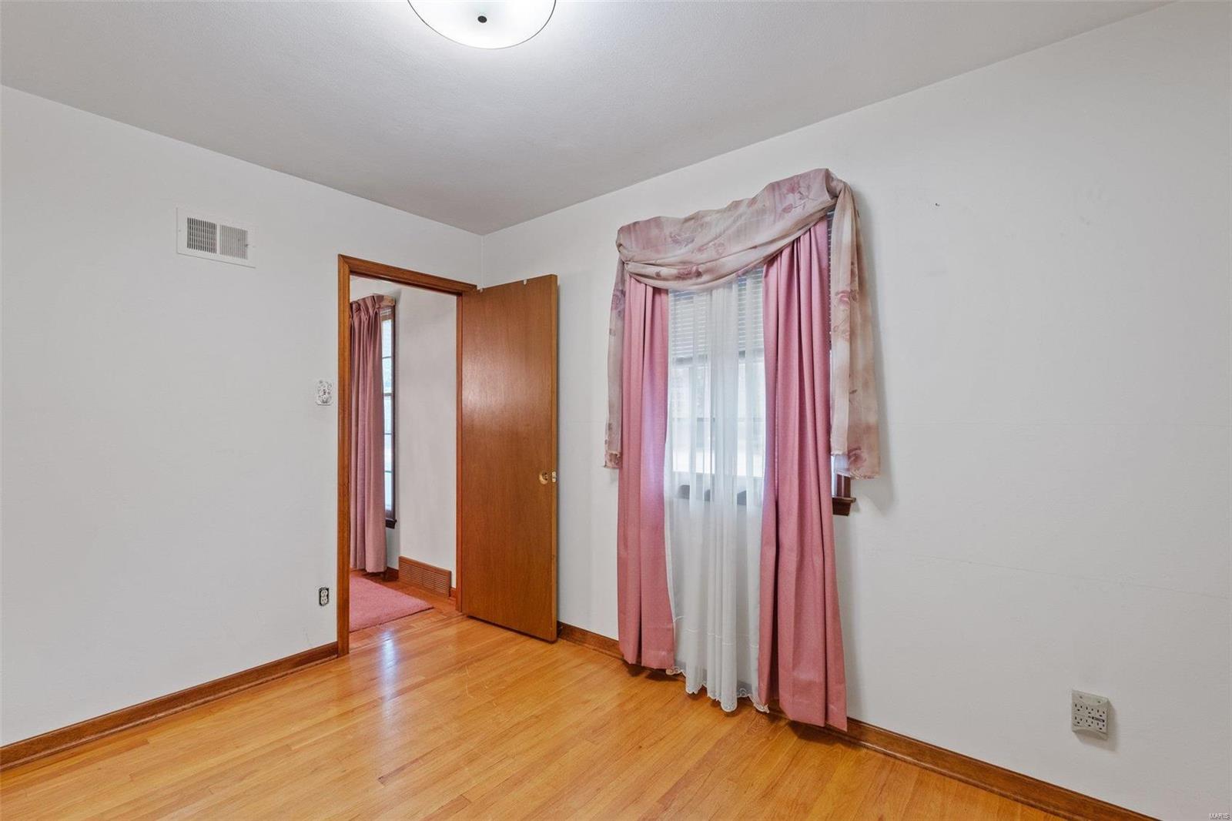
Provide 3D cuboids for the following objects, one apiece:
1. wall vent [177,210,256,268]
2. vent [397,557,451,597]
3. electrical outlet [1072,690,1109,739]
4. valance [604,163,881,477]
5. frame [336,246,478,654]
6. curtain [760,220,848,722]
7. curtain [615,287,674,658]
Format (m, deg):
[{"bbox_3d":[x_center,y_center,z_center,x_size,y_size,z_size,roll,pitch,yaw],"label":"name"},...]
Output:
[{"bbox_3d":[-1.788,-0.774,2.310,0.018,0.197,0.285,-1,-1,41],"label":"wall vent"},{"bbox_3d":[-1.389,1.195,3.716,0.615,0.200,0.050,-1,-1,37],"label":"vent"},{"bbox_3d":[1.444,0.933,1.563,0.078,0.122,0.036,-1,-1,37],"label":"electrical outlet"},{"bbox_3d":[0.454,-0.320,2.256,1.255,1.165,0.155,-1,-1,37],"label":"valance"},{"bbox_3d":[-1.213,0.237,3.033,0.123,2.100,0.841,-1,-1,41],"label":"frame"},{"bbox_3d":[0.734,0.190,2.034,0.330,2.040,0.110,-1,-1,37],"label":"curtain"},{"bbox_3d":[0.142,0.197,2.486,0.320,2.040,0.110,-1,-1,37],"label":"curtain"}]

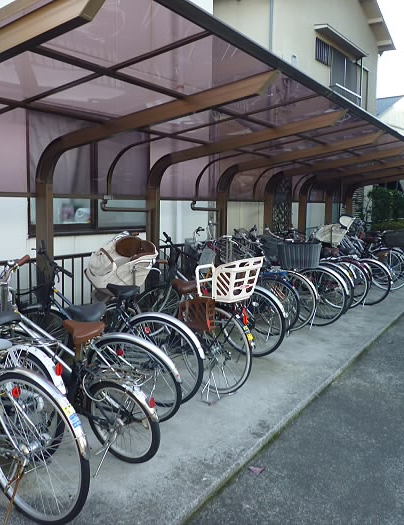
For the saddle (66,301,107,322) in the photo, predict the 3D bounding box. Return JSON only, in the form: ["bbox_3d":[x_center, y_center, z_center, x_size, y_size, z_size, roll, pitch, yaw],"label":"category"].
[{"bbox_3d":[-0.736,0.303,3.195,0.265,0.115,0.190,3,14,23],"label":"saddle"}]

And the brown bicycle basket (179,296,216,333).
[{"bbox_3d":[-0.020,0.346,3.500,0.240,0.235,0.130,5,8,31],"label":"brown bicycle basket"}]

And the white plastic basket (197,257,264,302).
[{"bbox_3d":[0.202,0.114,3.538,0.310,0.270,0.410,5,8,31],"label":"white plastic basket"}]

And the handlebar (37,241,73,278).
[{"bbox_3d":[-1.021,-0.030,3.524,0.140,0.100,0.550,-2,30,-40],"label":"handlebar"}]

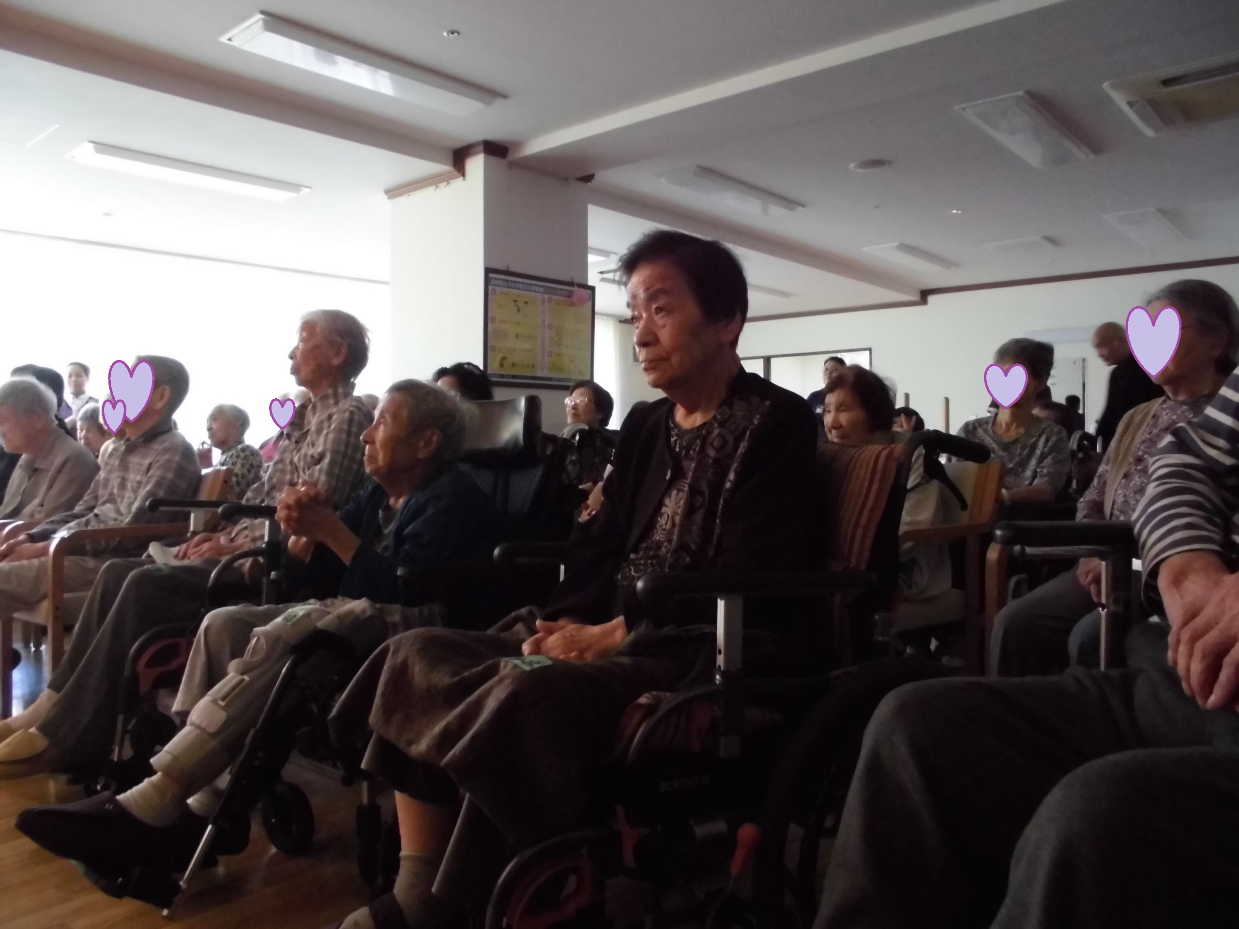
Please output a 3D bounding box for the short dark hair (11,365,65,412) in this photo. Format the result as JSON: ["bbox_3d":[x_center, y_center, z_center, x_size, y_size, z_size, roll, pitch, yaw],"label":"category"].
[{"bbox_3d":[-2.127,-0.264,3.400,0.200,0.200,0.170,-2,2,-38],"label":"short dark hair"}]

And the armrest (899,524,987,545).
[{"bbox_3d":[0.845,0.182,2.420,0.450,0.045,0.060,-2,3,-44],"label":"armrest"}]

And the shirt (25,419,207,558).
[{"bbox_3d":[-1.456,0.083,2.700,0.420,0.420,0.440,-2,3,-43],"label":"shirt"}]

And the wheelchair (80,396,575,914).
[{"bbox_3d":[-0.545,0.302,2.045,1.100,0.960,0.600,-2,3,-40],"label":"wheelchair"}]

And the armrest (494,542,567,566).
[{"bbox_3d":[-0.047,0.141,1.513,0.340,0.040,0.055,2,0,-33],"label":"armrest"}]

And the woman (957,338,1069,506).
[{"bbox_3d":[1.174,0.178,2.926,0.480,1.140,0.720,2,3,40],"label":"woman"}]

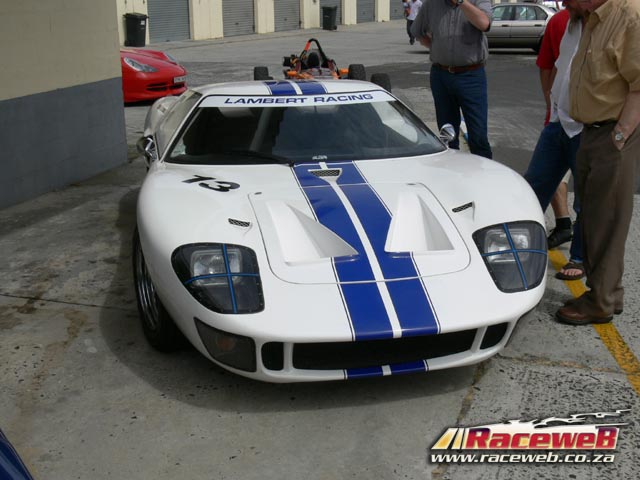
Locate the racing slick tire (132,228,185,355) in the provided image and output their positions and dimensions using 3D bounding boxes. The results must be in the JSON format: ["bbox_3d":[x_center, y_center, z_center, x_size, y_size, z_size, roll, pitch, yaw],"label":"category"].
[{"bbox_3d":[-0.613,0.202,3.534,0.230,0.616,0.616,-8,18,-24],"label":"racing slick tire"}]

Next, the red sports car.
[{"bbox_3d":[-4.083,-2.705,12.333,4.400,1.290,1.780,4,17,15],"label":"red sports car"}]

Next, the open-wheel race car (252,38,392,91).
[{"bbox_3d":[-0.032,-2.318,11.416,1.740,0.970,3.800,-3,17,-8],"label":"open-wheel race car"}]

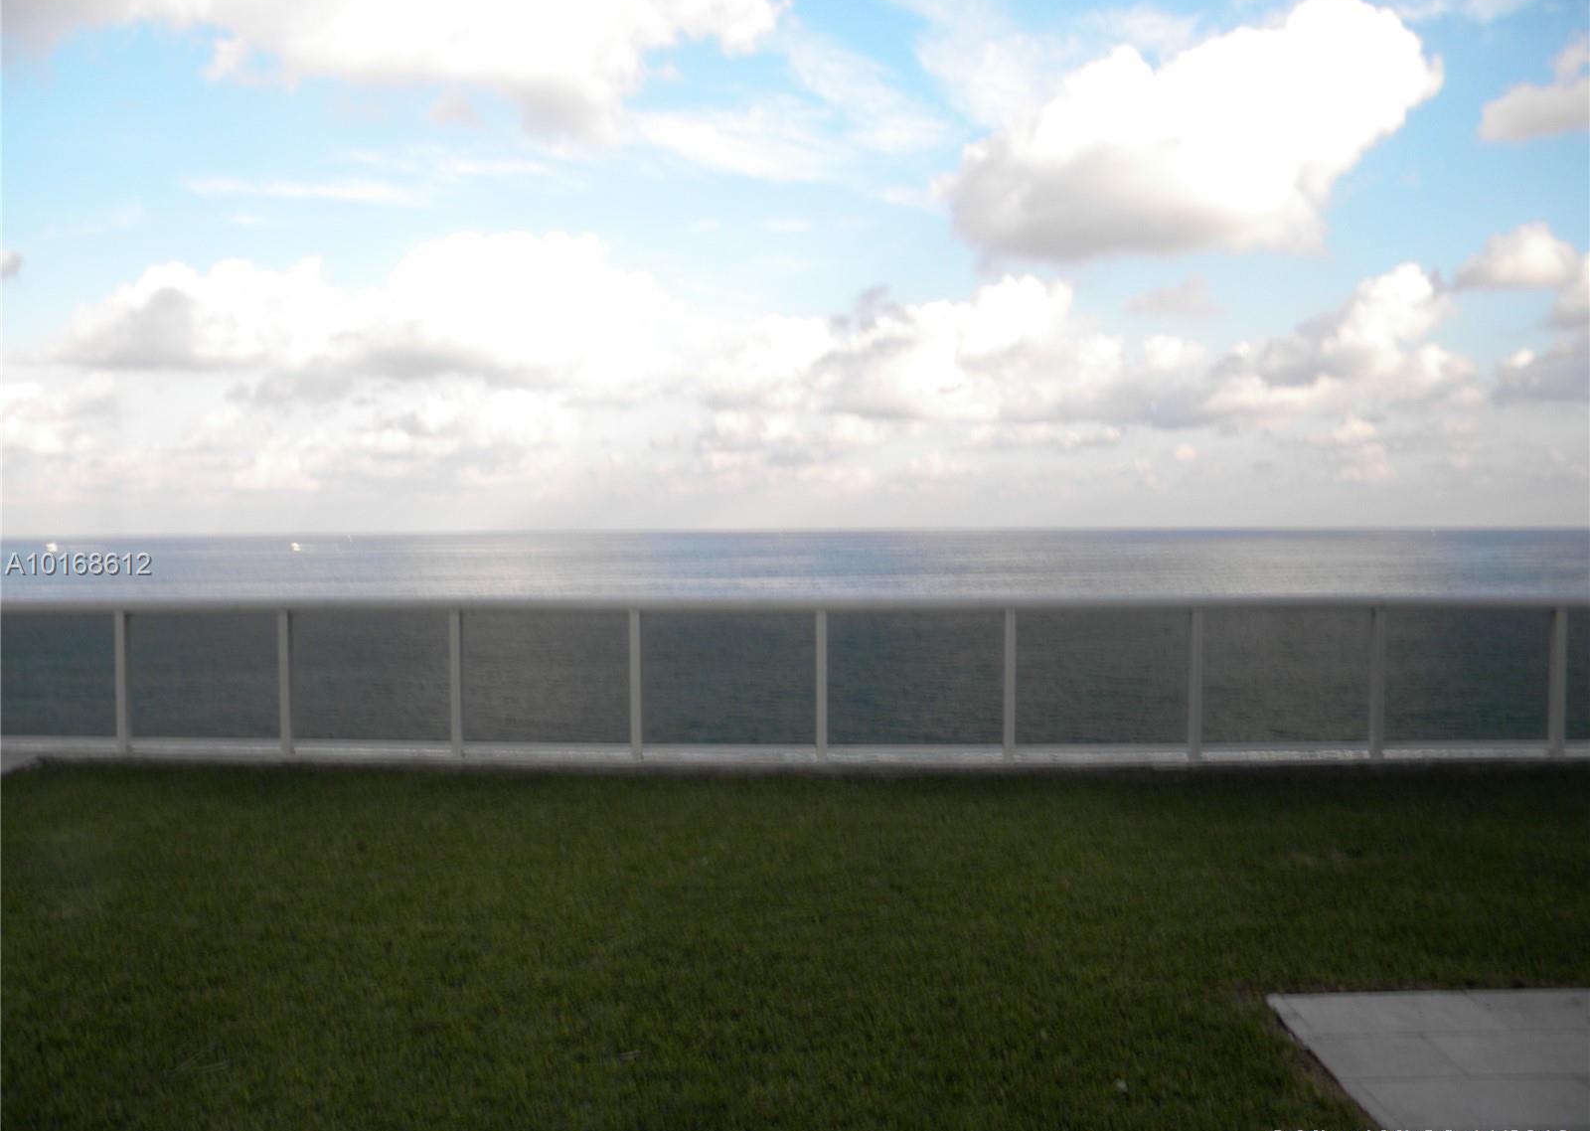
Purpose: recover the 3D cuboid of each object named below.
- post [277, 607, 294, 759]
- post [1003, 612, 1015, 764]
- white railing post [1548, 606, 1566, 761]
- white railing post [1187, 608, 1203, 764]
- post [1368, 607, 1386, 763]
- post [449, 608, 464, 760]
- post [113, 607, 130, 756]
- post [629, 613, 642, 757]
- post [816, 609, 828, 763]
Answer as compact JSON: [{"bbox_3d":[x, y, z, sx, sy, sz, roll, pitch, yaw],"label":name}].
[{"bbox_3d":[-3.444,0.788,8.722,0.066,0.999,0.066,0,2,2],"label":"post"},{"bbox_3d":[1.399,0.780,8.408,0.066,1.017,0.066,0,2,2],"label":"post"},{"bbox_3d":[4.991,0.757,8.427,0.066,1.002,0.066,0,2,2],"label":"white railing post"},{"bbox_3d":[2.612,0.782,8.390,0.066,1.012,0.066,0,2,2],"label":"white railing post"},{"bbox_3d":[3.806,0.754,8.397,0.066,1.008,0.066,0,2,2],"label":"post"},{"bbox_3d":[-2.256,0.786,8.610,0.066,1.009,0.066,0,2,2],"label":"post"},{"bbox_3d":[-4.621,0.796,8.855,0.066,1.002,0.066,0,2,2],"label":"post"},{"bbox_3d":[-1.050,0.782,8.519,0.066,1.008,0.066,0,2,2],"label":"post"},{"bbox_3d":[0.174,0.788,8.451,0.066,1.008,0.066,0,2,2],"label":"post"}]

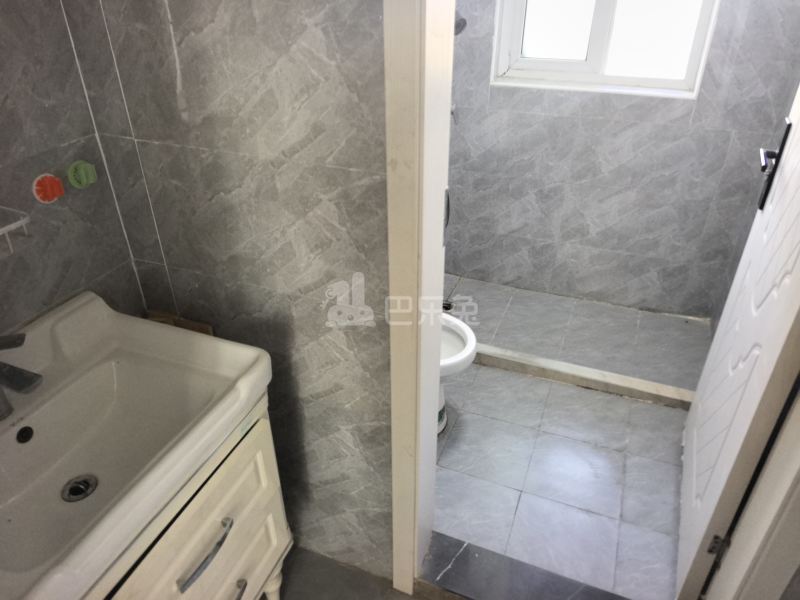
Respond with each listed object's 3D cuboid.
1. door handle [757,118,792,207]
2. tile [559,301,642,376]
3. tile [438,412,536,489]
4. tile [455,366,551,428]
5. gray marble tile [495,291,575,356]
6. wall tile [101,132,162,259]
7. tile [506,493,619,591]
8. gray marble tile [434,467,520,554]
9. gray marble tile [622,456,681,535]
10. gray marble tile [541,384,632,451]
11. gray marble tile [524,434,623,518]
[{"bbox_3d":[0.971,-0.340,1.473,0.052,0.238,0.130,13,33,22],"label":"door handle"},{"bbox_3d":[0.939,0.161,2.580,0.300,0.012,0.580,11,32,19],"label":"tile"},{"bbox_3d":[0.315,0.526,1.962,0.293,0.010,0.297,11,32,19],"label":"tile"},{"bbox_3d":[0.422,0.385,2.205,0.305,0.010,0.303,11,32,19],"label":"tile"},{"bbox_3d":[0.651,0.108,2.674,0.300,0.012,0.580,11,32,19],"label":"gray marble tile"},{"bbox_3d":[-0.596,-0.219,1.251,0.105,0.300,0.012,11,32,19],"label":"wall tile"},{"bbox_3d":[0.495,0.714,1.667,0.300,0.012,0.255,11,32,19],"label":"tile"},{"bbox_3d":[0.214,0.655,1.741,0.290,0.010,0.255,11,32,19],"label":"gray marble tile"},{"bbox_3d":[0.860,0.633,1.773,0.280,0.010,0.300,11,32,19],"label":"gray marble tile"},{"bbox_3d":[0.712,0.446,2.125,0.300,0.012,0.290,11,32,19],"label":"gray marble tile"},{"bbox_3d":[0.591,0.580,1.867,0.300,0.010,0.300,11,32,19],"label":"gray marble tile"}]

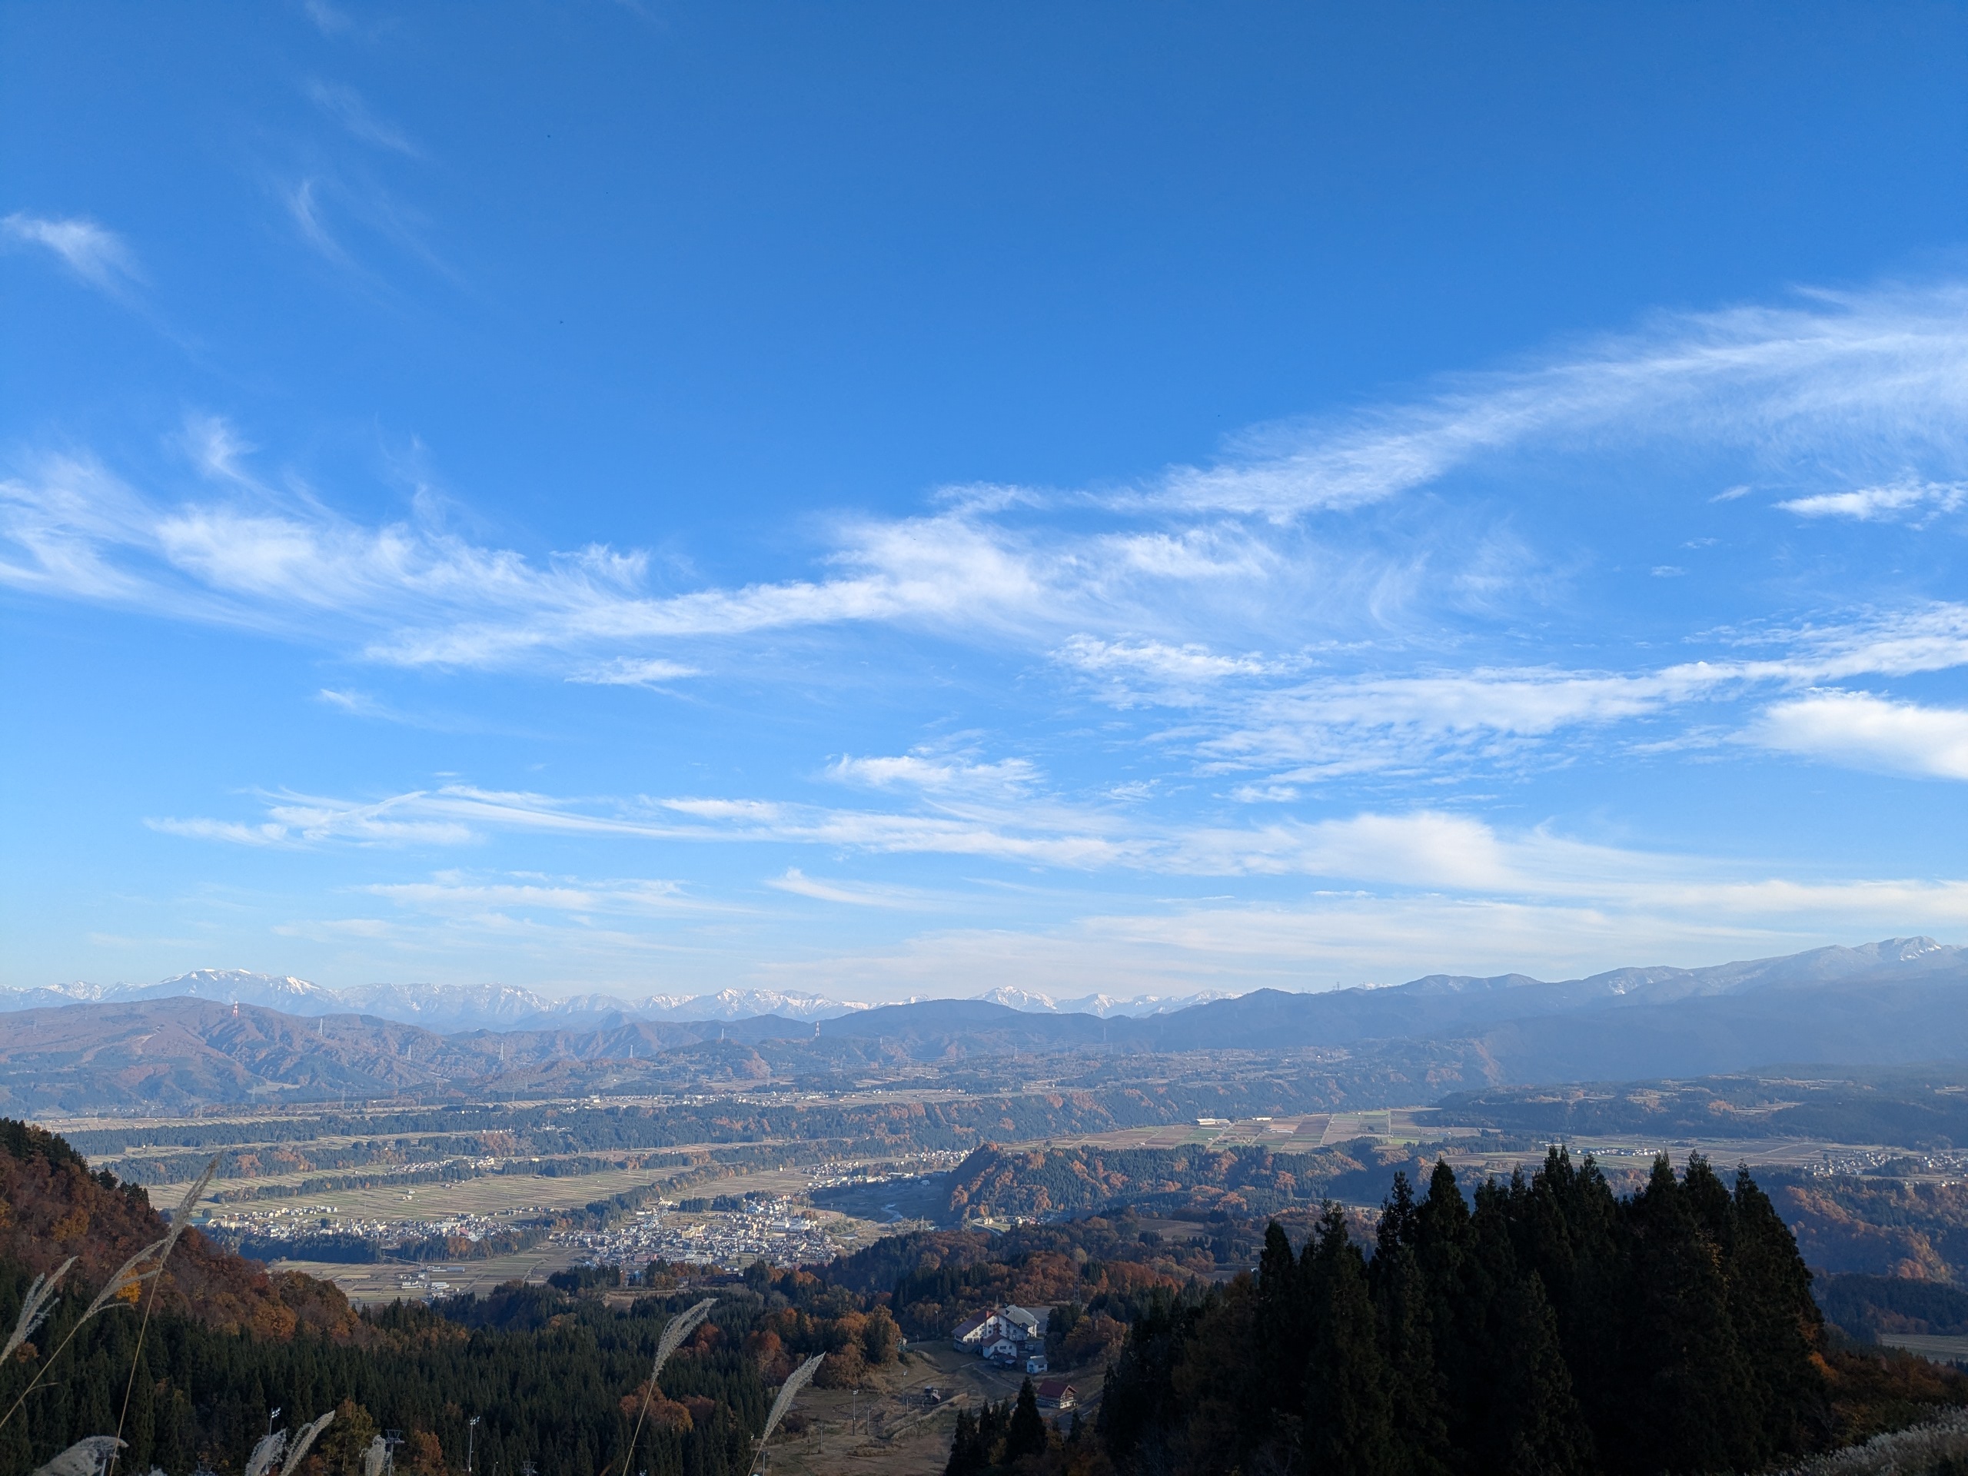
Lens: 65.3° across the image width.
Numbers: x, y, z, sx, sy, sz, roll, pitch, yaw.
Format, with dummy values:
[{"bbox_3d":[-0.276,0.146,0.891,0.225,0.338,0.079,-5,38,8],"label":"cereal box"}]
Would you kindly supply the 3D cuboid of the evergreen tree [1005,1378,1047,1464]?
[{"bbox_3d":[9.410,155.810,348.000,9.000,19.500,9.000,0,-10,0],"label":"evergreen tree"}]

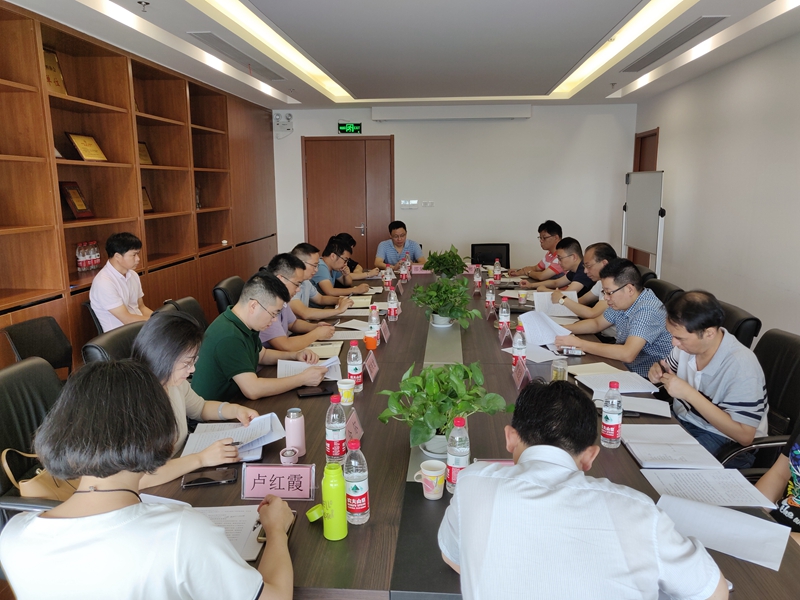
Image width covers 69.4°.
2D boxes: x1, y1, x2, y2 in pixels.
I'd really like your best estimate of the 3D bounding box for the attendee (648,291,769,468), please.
[{"bbox_3d":[1.258,0.566,2.507,0.680,1.240,0.530,-2,11,-7],"label":"attendee"}]

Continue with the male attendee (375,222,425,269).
[{"bbox_3d":[0.004,-0.243,6.352,0.580,1.215,0.680,0,11,2],"label":"male attendee"}]

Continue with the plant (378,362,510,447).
[{"bbox_3d":[0.155,0.373,2.037,0.470,0.320,0.400,1,11,5],"label":"plant"}]

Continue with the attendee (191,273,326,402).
[{"bbox_3d":[-0.629,0.476,2.694,0.700,1.240,0.540,1,11,3],"label":"attendee"}]

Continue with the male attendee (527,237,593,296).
[{"bbox_3d":[1.406,0.045,5.029,0.740,1.165,0.560,1,11,3],"label":"male attendee"}]

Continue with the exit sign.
[{"bbox_3d":[-0.704,-2.434,8.212,0.340,0.150,0.030,1,11,5],"label":"exit sign"}]

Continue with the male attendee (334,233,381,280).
[{"bbox_3d":[-0.480,-0.087,5.913,0.660,1.200,0.500,0,11,0],"label":"male attendee"}]

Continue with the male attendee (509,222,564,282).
[{"bbox_3d":[1.422,-0.147,5.726,0.750,1.270,0.560,0,11,2],"label":"male attendee"}]

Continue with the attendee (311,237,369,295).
[{"bbox_3d":[-0.547,0.050,5.179,0.660,1.220,0.520,1,11,5],"label":"attendee"}]

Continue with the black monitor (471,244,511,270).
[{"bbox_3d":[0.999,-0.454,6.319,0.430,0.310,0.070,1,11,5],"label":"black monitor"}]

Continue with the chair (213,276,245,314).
[{"bbox_3d":[-0.751,0.419,3.452,0.620,1.095,0.580,1,11,5],"label":"chair"}]

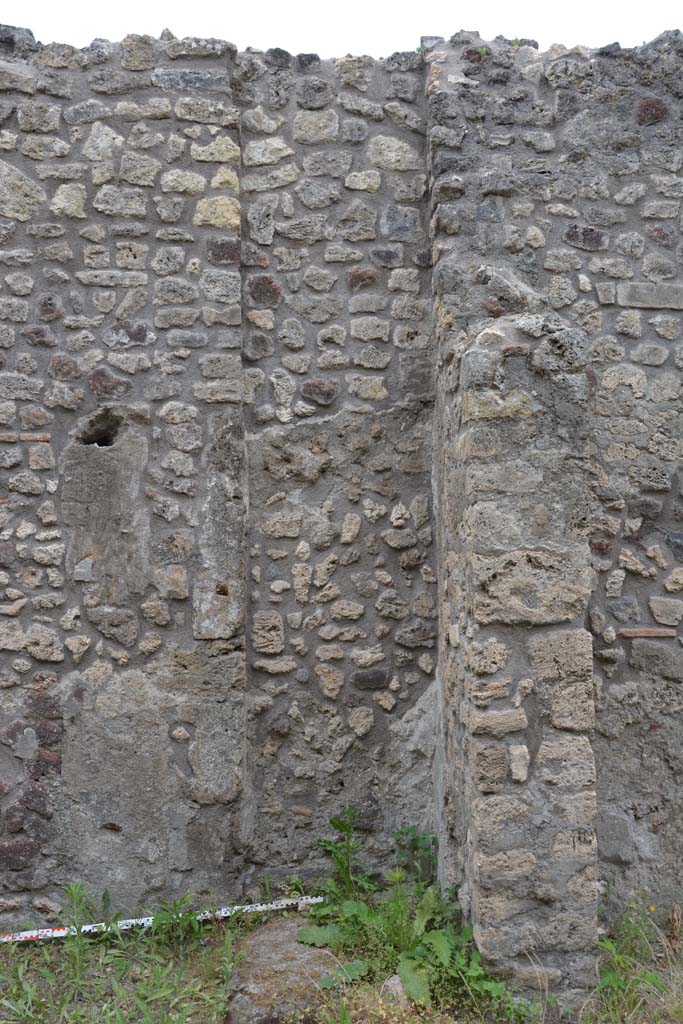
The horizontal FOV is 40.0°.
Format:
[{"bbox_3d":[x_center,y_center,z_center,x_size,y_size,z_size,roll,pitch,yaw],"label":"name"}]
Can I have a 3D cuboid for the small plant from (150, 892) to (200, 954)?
[{"bbox_3d":[-0.624,1.551,3.530,0.185,0.210,0.165,-1,-1,0],"label":"small plant"}]

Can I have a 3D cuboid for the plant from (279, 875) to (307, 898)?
[{"bbox_3d":[-0.197,1.508,3.780,0.110,0.100,0.095,-1,-1,0],"label":"plant"}]

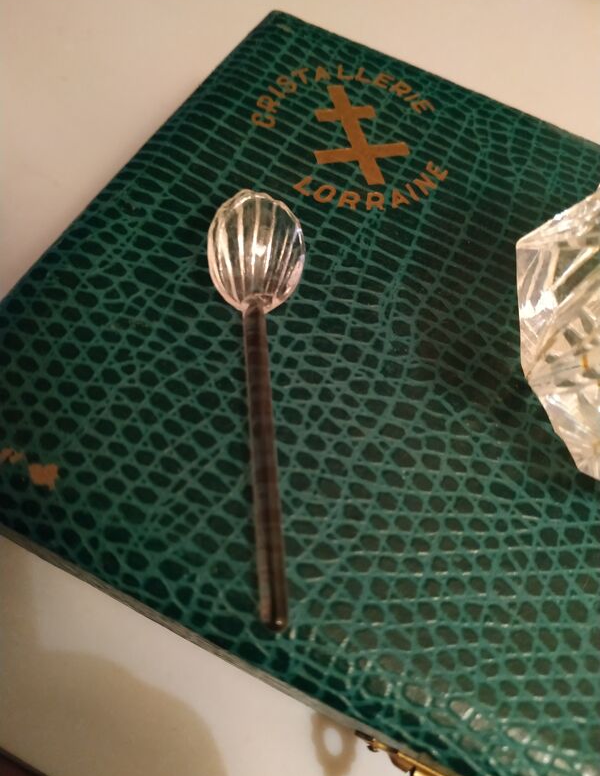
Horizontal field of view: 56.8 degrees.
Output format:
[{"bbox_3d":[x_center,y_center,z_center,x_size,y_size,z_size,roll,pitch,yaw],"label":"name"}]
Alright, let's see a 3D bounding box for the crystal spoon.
[{"bbox_3d":[-0.006,-0.001,0.099,0.019,0.011,0.080,-2,64,-8],"label":"crystal spoon"}]

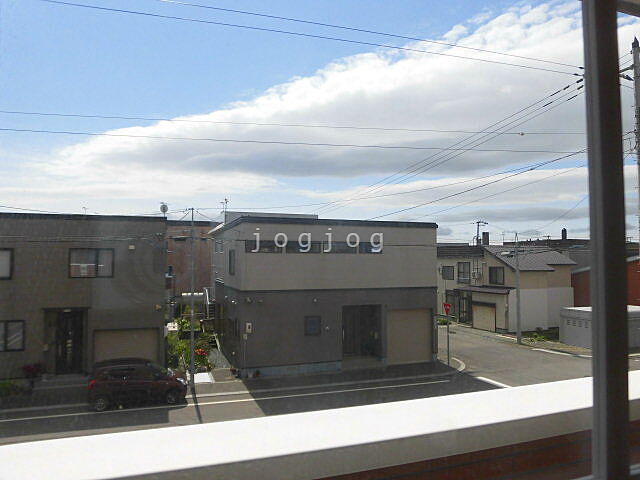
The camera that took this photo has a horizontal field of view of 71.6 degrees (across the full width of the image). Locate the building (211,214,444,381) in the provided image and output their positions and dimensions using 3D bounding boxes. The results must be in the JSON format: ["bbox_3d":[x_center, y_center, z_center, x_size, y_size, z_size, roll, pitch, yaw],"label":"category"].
[{"bbox_3d":[-0.527,2.888,26.753,10.250,7.100,10.800,1,-3,-20],"label":"building"}]

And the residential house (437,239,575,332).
[{"bbox_3d":[15.127,3.856,37.479,6.600,6.600,9.600,1,-4,-18],"label":"residential house"}]

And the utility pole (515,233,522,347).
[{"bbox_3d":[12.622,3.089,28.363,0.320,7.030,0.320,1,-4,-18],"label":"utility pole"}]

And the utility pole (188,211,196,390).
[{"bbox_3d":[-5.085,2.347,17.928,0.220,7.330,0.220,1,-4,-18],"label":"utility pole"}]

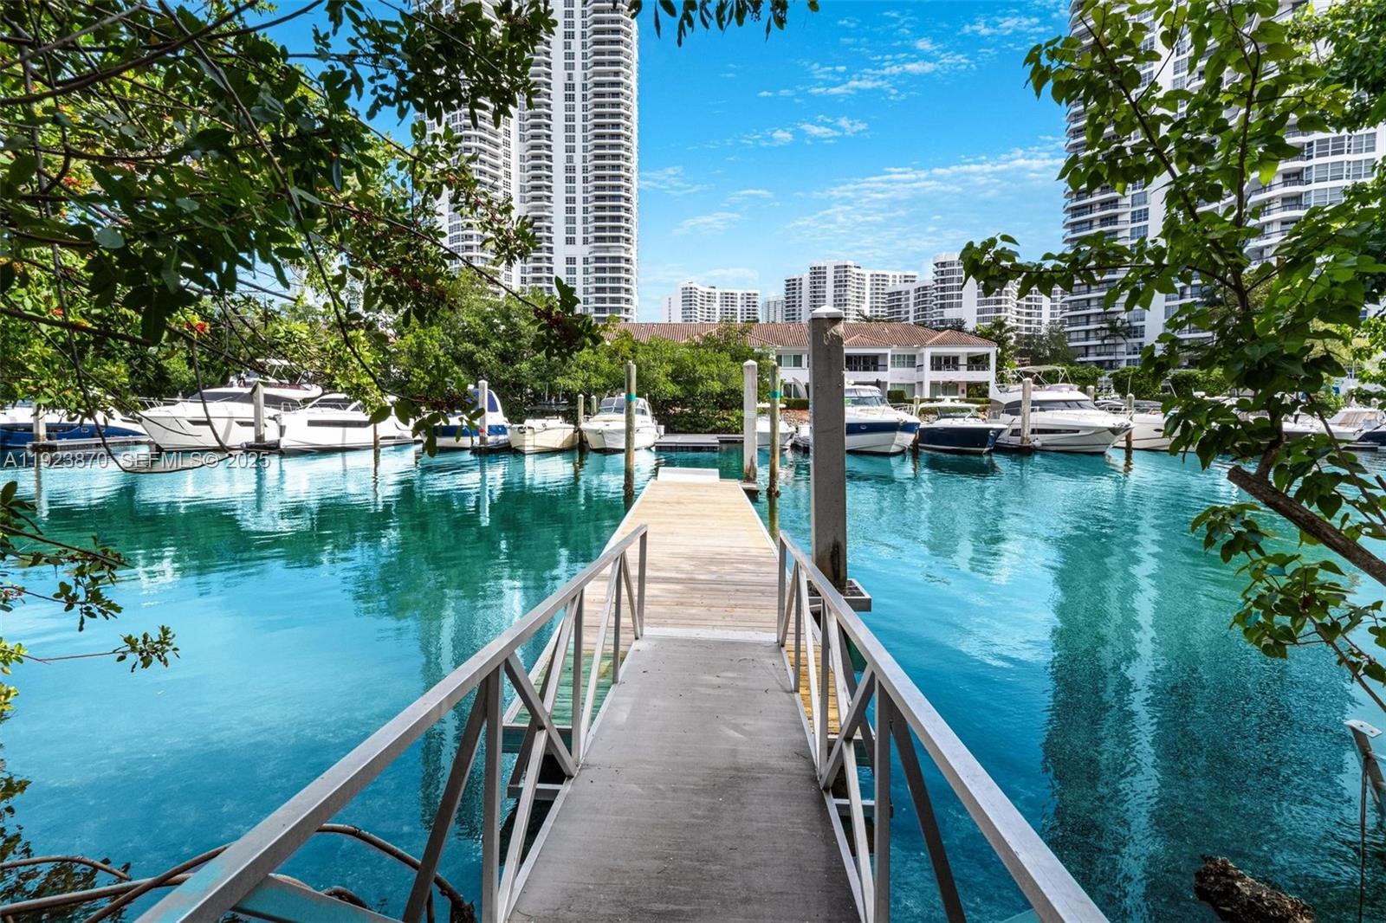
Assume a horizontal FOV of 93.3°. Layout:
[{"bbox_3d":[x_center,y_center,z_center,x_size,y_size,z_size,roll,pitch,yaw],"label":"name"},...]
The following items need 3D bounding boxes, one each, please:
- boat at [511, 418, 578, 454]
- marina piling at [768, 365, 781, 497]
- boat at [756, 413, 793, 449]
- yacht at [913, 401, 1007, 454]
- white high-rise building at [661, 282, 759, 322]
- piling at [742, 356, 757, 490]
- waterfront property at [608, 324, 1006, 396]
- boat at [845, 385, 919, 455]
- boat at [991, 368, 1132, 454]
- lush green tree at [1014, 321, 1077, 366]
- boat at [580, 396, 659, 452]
[{"bbox_3d":[-9.565,-1.729,42.923,2.800,2.300,8.300,0,4,4],"label":"boat"},{"bbox_3d":[2.417,-0.889,19.285,0.290,3.900,0.290,0,4,0],"label":"marina piling"},{"bbox_3d":[5.548,-2.239,47.014,2.500,2.750,7.300,-1,4,-13],"label":"boat"},{"bbox_3d":[15.500,-2.256,39.348,3.100,3.050,9.600,0,5,-3],"label":"yacht"},{"bbox_3d":[16.000,-82.747,484.829,66.000,88.000,31.000,-2,5,-19],"label":"white high-rise building"},{"bbox_3d":[1.599,-1.042,18.477,0.360,3.650,0.360,0,5,0],"label":"piling"},{"bbox_3d":[10.300,-10.527,71.442,40.500,9.300,13.000,0,4,0],"label":"waterfront property"},{"bbox_3d":[10.350,-2.704,39.913,3.500,3.850,10.500,-1,5,-7],"label":"boat"},{"bbox_3d":[22.600,-3.269,40.067,3.900,4.950,12.000,0,5,-2],"label":"boat"},{"bbox_3d":[47.200,-12.187,87.292,8.000,12.300,8.000,0,5,0],"label":"lush green tree"},{"bbox_3d":[-4.986,-2.538,44.820,3.600,3.650,9.800,0,4,4],"label":"boat"}]

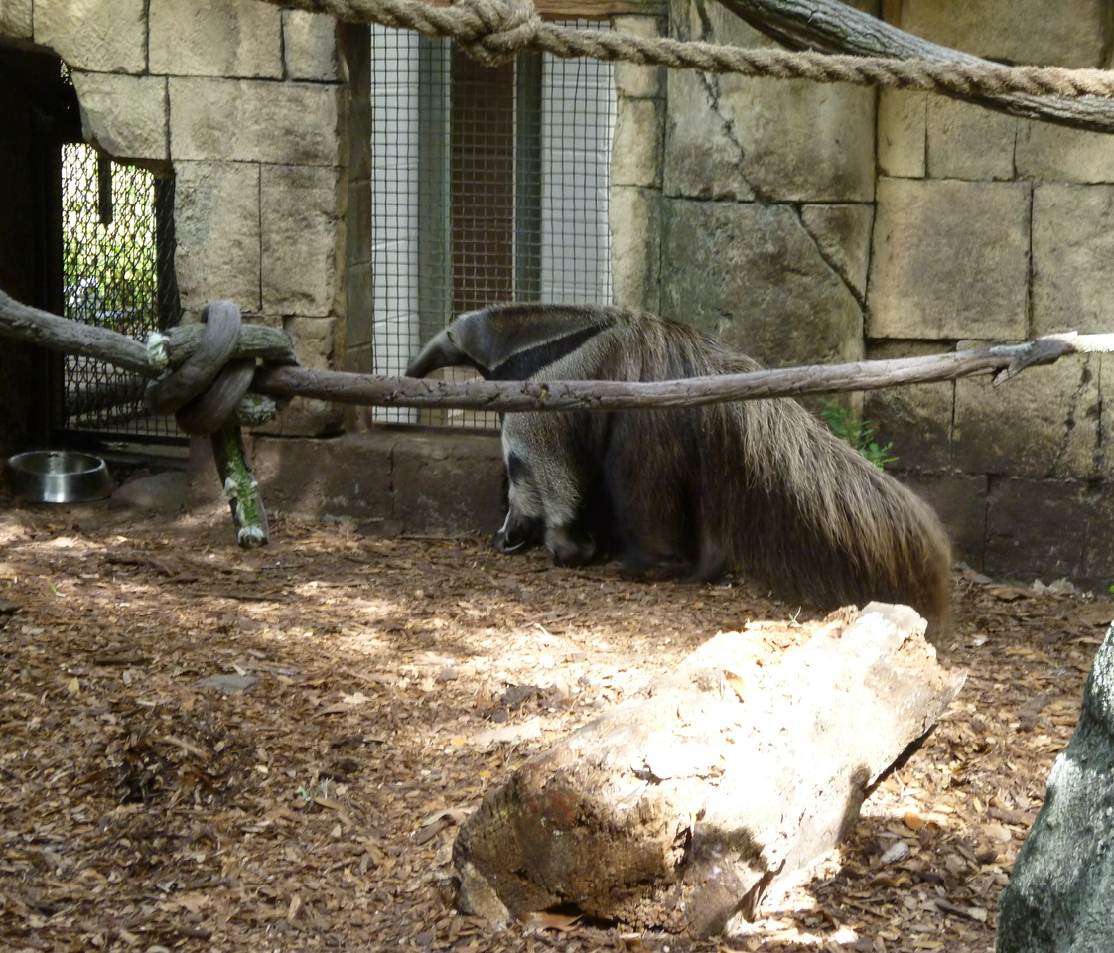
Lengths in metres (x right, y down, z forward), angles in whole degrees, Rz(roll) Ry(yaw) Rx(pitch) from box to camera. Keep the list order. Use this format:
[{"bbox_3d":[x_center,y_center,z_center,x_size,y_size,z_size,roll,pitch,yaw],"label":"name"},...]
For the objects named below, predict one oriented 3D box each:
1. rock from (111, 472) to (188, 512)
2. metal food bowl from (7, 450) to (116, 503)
[{"bbox_3d":[-0.913,0.026,7.605,0.205,0.075,0.160,0,12,0],"label":"rock"},{"bbox_3d":[-1.149,-0.001,7.746,0.250,0.066,0.250,0,12,0],"label":"metal food bowl"}]

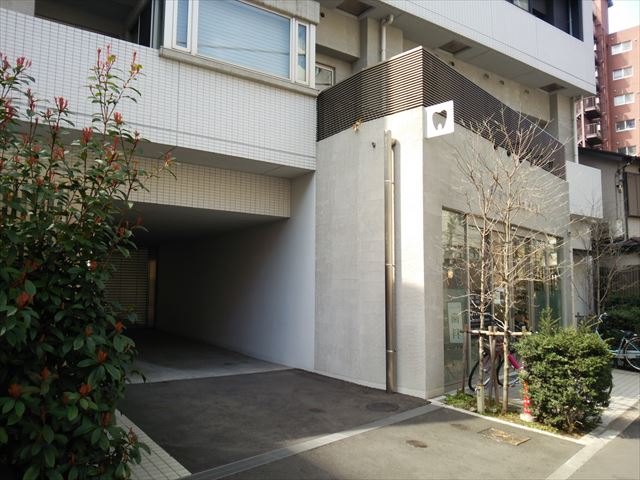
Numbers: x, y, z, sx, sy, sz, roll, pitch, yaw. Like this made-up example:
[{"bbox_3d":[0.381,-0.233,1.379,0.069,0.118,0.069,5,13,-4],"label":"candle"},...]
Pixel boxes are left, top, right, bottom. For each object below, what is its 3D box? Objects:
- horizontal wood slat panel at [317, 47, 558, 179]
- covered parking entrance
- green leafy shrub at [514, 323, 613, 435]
[{"bbox_3d":[2.675,-1.978,11.112,2.350,0.880,6.500,-4,-7,40],"label":"horizontal wood slat panel"},{"bbox_3d":[-3.602,0.826,11.715,3.600,3.300,6.800,4,-6,-35],"label":"covered parking entrance"},{"bbox_3d":[2.664,1.493,6.034,0.930,1.050,0.950,-4,-7,40],"label":"green leafy shrub"}]

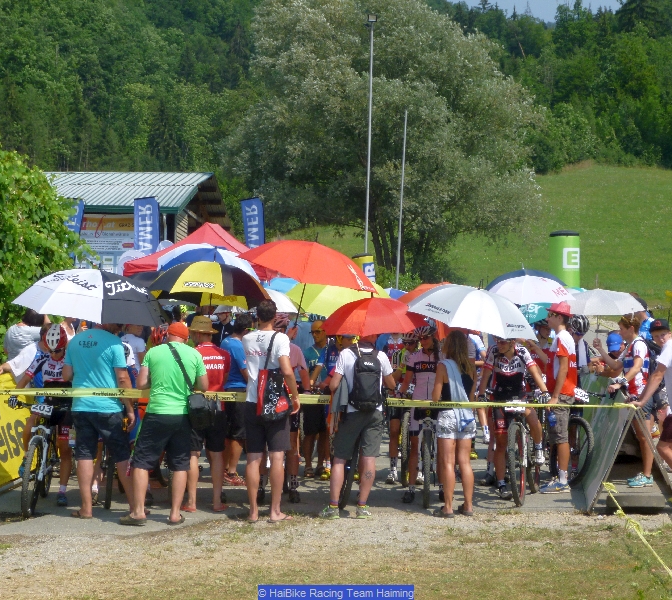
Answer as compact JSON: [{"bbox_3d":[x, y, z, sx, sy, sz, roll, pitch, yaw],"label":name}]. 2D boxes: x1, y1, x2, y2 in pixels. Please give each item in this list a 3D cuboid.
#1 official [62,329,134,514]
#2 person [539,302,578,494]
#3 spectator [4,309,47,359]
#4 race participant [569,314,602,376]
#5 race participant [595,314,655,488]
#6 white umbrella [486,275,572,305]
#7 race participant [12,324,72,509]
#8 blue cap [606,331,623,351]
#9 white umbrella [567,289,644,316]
[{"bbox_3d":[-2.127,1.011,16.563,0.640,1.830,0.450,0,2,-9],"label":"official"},{"bbox_3d":[2.113,0.934,17.263,0.400,1.780,0.480,1,2,-3],"label":"person"},{"bbox_3d":[-2.966,0.903,17.865,0.520,1.650,0.400,2,3,18],"label":"spectator"},{"bbox_3d":[2.489,0.997,18.900,0.560,1.690,0.520,0,-1,6],"label":"race participant"},{"bbox_3d":[2.840,0.999,18.200,0.650,1.700,0.500,1,-1,-17],"label":"race participant"},{"bbox_3d":[1.962,-0.106,18.600,0.930,0.250,0.930,5,7,0],"label":"white umbrella"},{"bbox_3d":[-2.709,1.062,17.066,0.620,1.680,0.750,0,2,-5],"label":"race participant"},{"bbox_3d":[2.927,0.441,19.400,0.175,0.150,0.260,1,37,14],"label":"blue cap"},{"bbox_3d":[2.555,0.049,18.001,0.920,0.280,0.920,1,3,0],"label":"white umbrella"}]

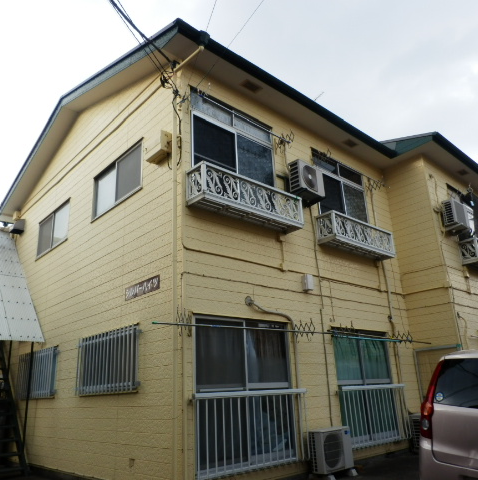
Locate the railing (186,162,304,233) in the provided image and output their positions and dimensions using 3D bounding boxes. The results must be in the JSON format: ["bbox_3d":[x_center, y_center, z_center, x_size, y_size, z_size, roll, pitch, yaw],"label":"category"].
[{"bbox_3d":[0.145,-0.531,6.253,1.886,0.483,0.376,14,-25,-40],"label":"railing"}]

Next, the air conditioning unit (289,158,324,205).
[{"bbox_3d":[1.145,-0.974,7.441,0.634,0.510,0.235,14,-25,-40],"label":"air conditioning unit"}]

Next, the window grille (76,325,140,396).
[{"bbox_3d":[-1.908,1.738,6.305,0.100,0.839,1.750,14,-25,-40],"label":"window grille"}]

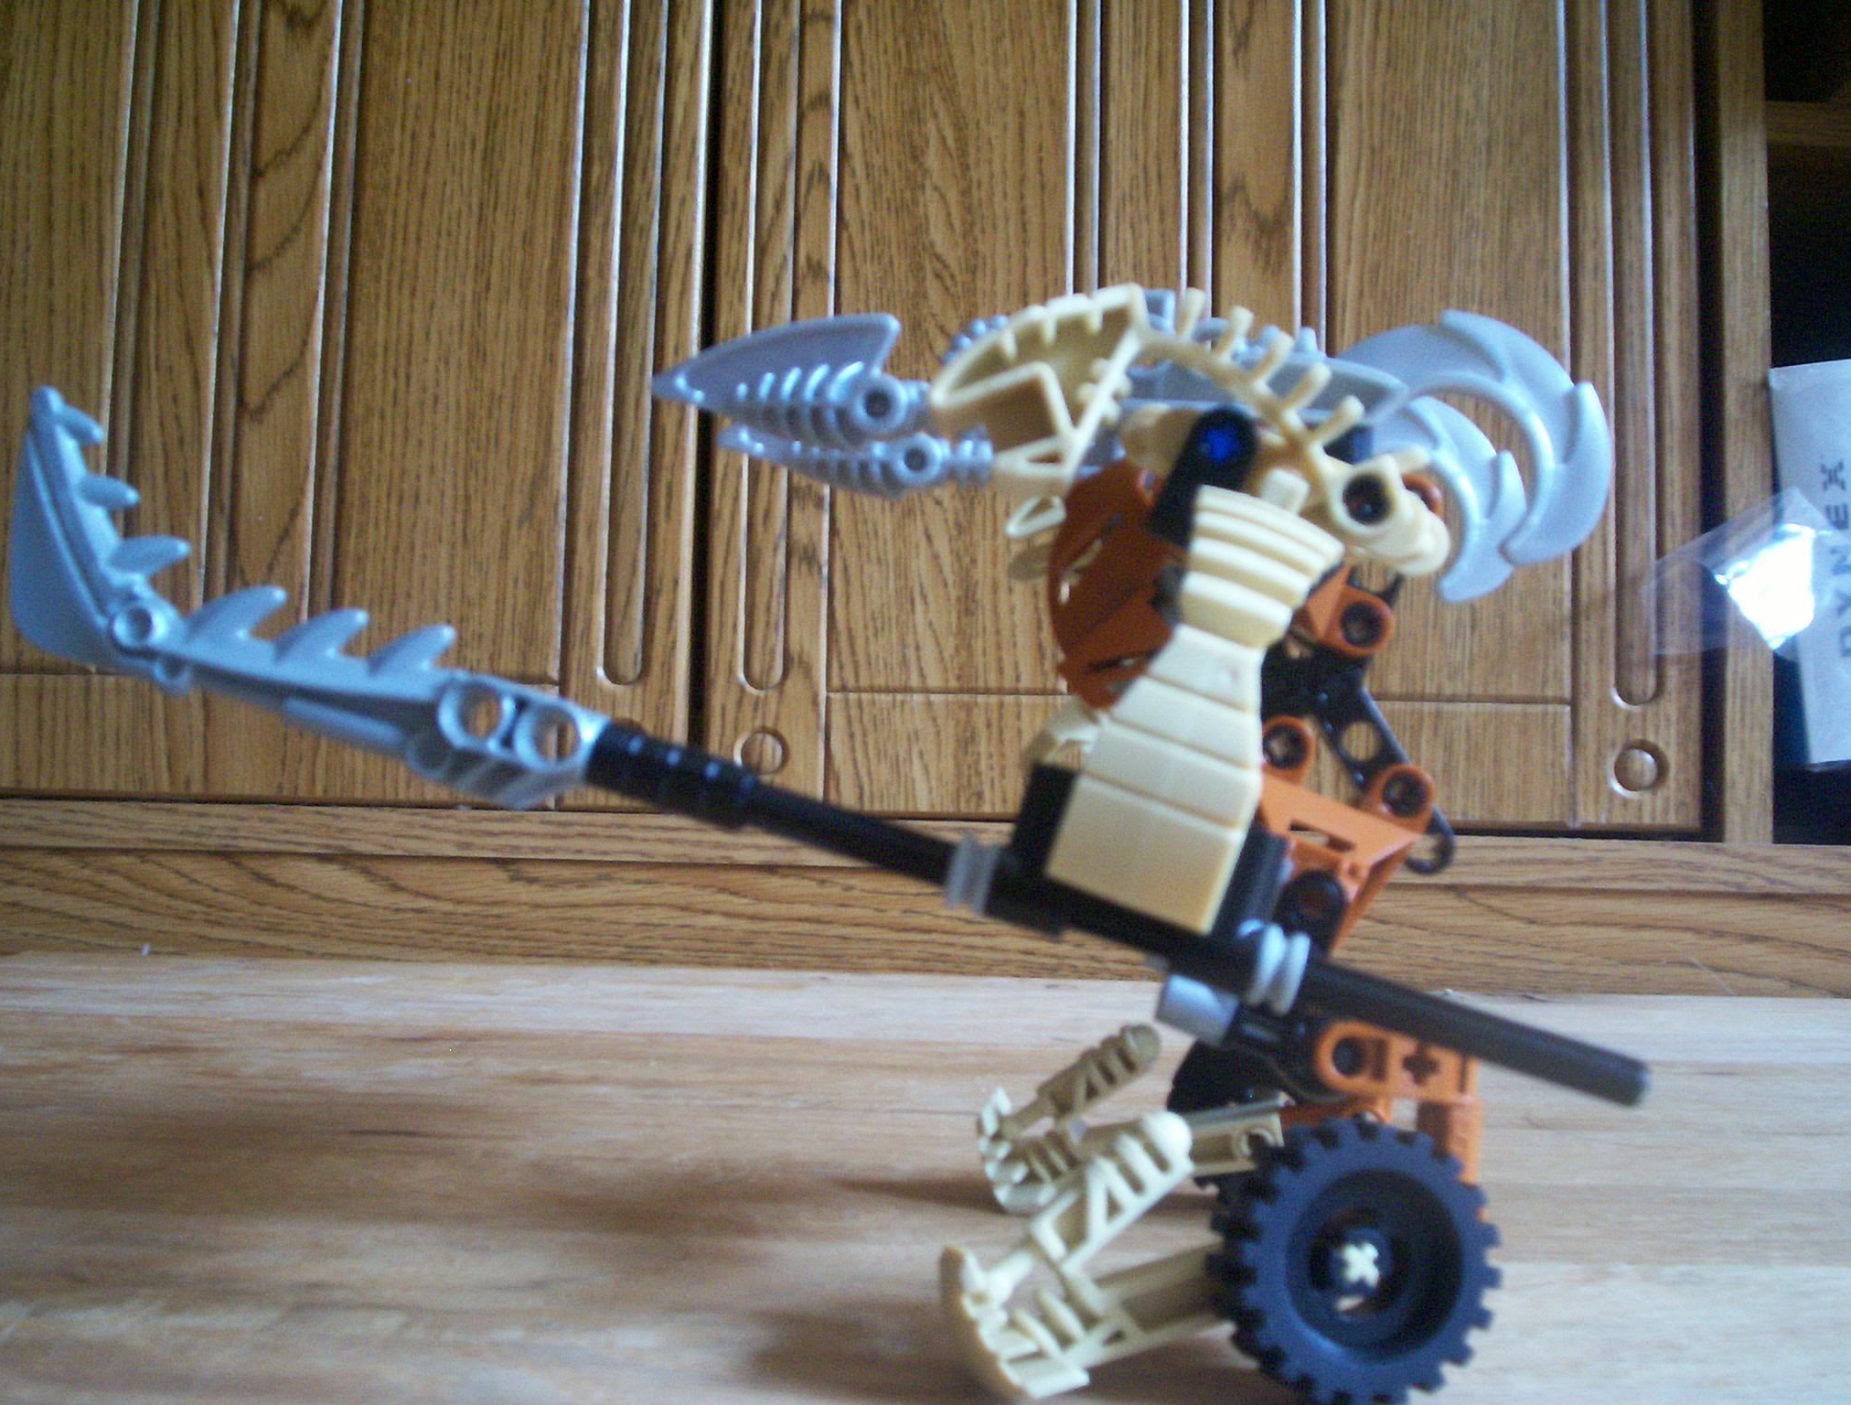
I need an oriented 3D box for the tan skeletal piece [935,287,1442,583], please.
[{"bbox_3d":[0.033,-0.033,0.240,0.061,0.036,0.029,1,-3,4],"label":"tan skeletal piece"}]

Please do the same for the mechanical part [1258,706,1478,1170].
[{"bbox_3d":[0.055,0.031,0.243,0.030,0.060,0.029,1,-3,4],"label":"mechanical part"}]

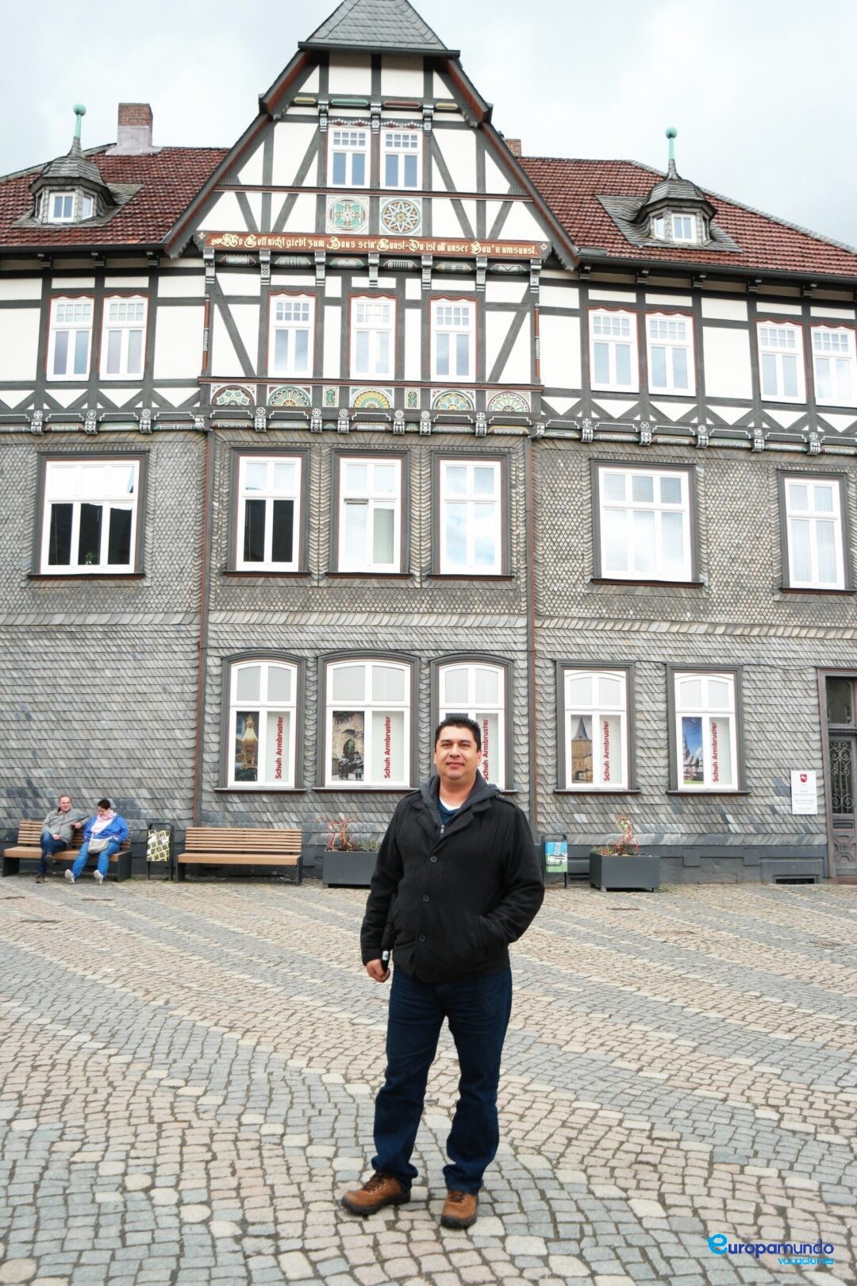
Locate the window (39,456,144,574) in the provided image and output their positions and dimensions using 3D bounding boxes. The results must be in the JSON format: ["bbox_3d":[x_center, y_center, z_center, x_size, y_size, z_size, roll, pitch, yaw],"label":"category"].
[{"bbox_3d":[-5.429,-2.051,15.469,1.697,1.968,0.180,0,-8,2],"label":"window"}]

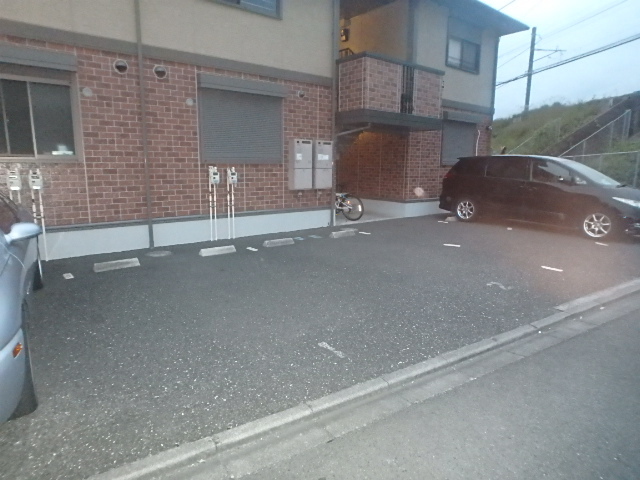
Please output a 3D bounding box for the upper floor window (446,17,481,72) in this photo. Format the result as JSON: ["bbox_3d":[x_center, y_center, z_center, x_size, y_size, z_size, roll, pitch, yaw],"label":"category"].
[{"bbox_3d":[4.136,-5.486,10.992,1.688,1.273,0.130,-8,13,-37],"label":"upper floor window"}]

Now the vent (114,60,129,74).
[{"bbox_3d":[-3.020,-2.646,5.934,0.188,0.194,0.090,-8,13,-37],"label":"vent"}]

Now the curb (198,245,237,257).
[{"bbox_3d":[-1.614,0.161,6.182,0.580,0.110,0.140,-8,13,-37],"label":"curb"}]

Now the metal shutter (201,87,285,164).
[{"bbox_3d":[-1.406,-2.098,7.331,1.742,1.300,0.060,-8,13,-37],"label":"metal shutter"}]

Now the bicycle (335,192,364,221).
[{"bbox_3d":[0.478,-1.034,10.058,1.650,0.980,0.550,9,13,38],"label":"bicycle"}]

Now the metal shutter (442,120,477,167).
[{"bbox_3d":[4.139,-2.854,11.516,1.715,1.306,0.090,-8,13,-37],"label":"metal shutter"}]

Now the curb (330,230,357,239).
[{"bbox_3d":[0.454,-0.139,7.739,0.612,0.110,0.140,-8,13,-37],"label":"curb"}]

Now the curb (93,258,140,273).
[{"bbox_3d":[-2.763,0.330,5.313,0.568,0.110,0.140,-8,13,-37],"label":"curb"}]

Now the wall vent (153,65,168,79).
[{"bbox_3d":[-2.565,-2.712,6.277,0.188,0.194,0.090,-8,13,-37],"label":"wall vent"}]

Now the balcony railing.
[{"bbox_3d":[1.699,-3.298,9.041,2.740,1.394,0.804,-8,13,-37],"label":"balcony railing"}]

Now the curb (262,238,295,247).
[{"bbox_3d":[-0.725,0.031,6.860,0.576,0.110,0.140,-8,13,-37],"label":"curb"}]

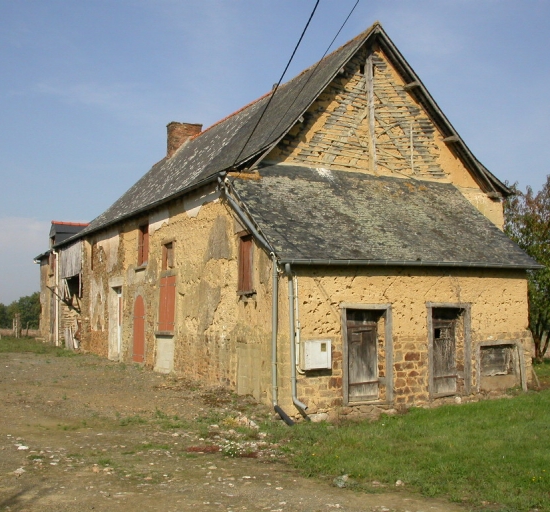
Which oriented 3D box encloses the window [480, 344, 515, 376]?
[{"bbox_3d":[4.639,2.200,15.749,0.868,0.655,0.080,3,-6,-27],"label":"window"}]

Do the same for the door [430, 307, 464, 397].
[{"bbox_3d":[3.465,1.979,15.255,0.706,1.774,0.080,3,-6,-27],"label":"door"}]

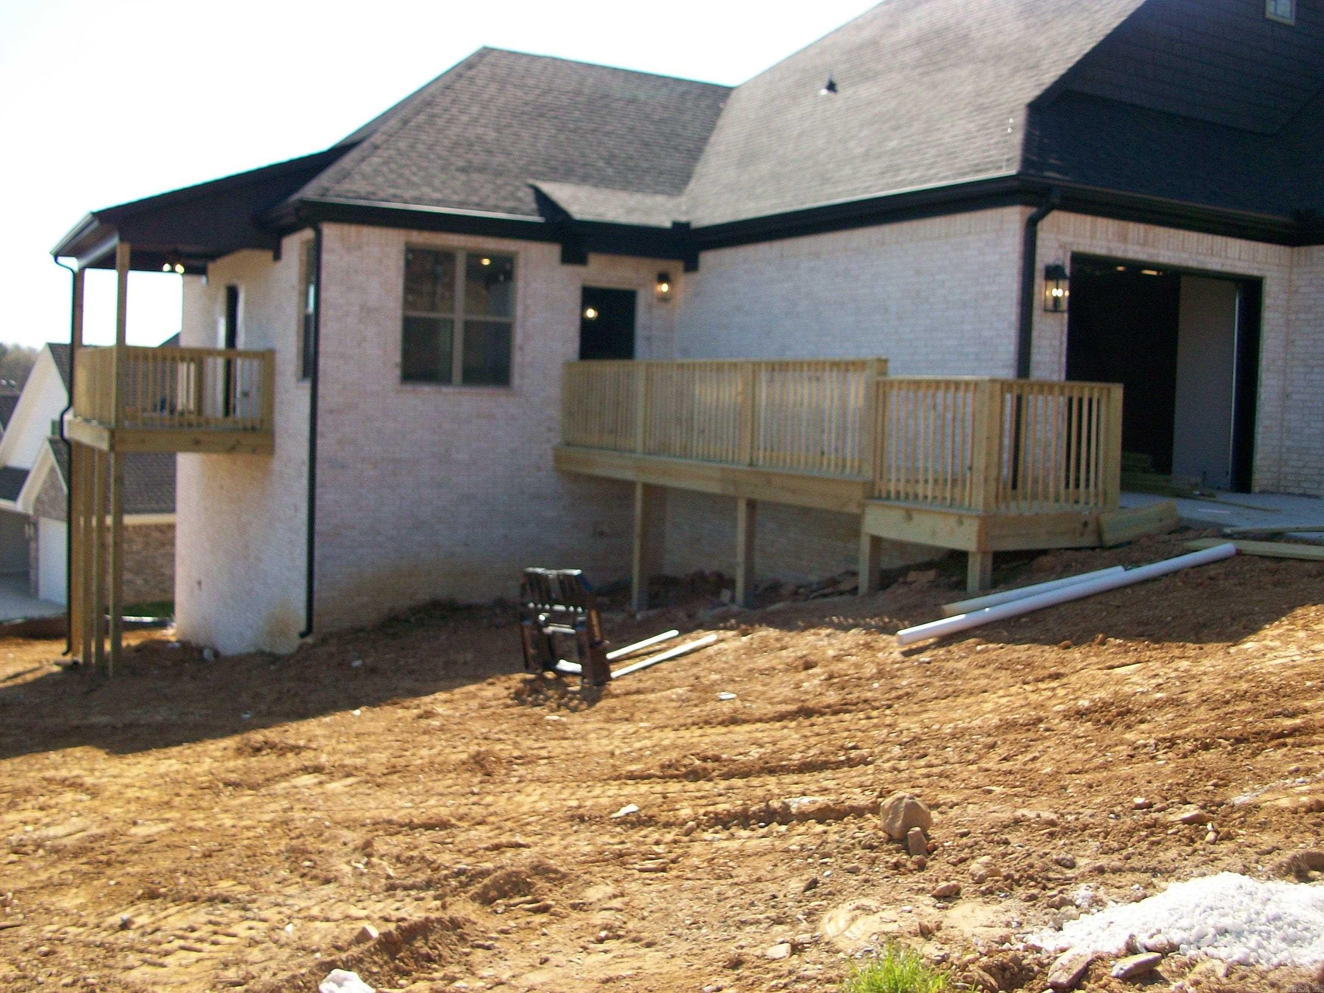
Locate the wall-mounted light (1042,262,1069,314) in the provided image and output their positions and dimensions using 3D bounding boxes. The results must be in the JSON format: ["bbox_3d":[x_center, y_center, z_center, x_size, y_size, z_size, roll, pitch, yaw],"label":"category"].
[{"bbox_3d":[3.847,-2.040,12.694,0.170,0.480,0.190,-1,5,-31],"label":"wall-mounted light"}]

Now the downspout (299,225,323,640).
[{"bbox_3d":[-4.256,-0.778,15.694,0.204,5.004,0.108,-1,5,-31],"label":"downspout"}]

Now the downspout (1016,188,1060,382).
[{"bbox_3d":[3.617,-1.481,12.550,0.120,2.976,0.281,-1,5,-31],"label":"downspout"}]

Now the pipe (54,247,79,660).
[{"bbox_3d":[-9.518,-0.554,20.619,0.379,6.353,0.110,-1,5,-31],"label":"pipe"}]

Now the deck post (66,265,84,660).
[{"bbox_3d":[-9.316,-0.474,20.753,0.141,6.181,0.147,-1,5,-31],"label":"deck post"}]

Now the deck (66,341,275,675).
[{"bbox_3d":[-7.436,0.202,19.337,2.118,4.786,5.067,-1,5,-31],"label":"deck"}]

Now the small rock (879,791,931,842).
[{"bbox_3d":[0.891,1.174,4.768,0.185,0.155,0.165,-1,5,-31],"label":"small rock"}]

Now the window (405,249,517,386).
[{"bbox_3d":[-2.582,-2.257,16.513,1.512,1.722,0.120,-1,5,-31],"label":"window"}]

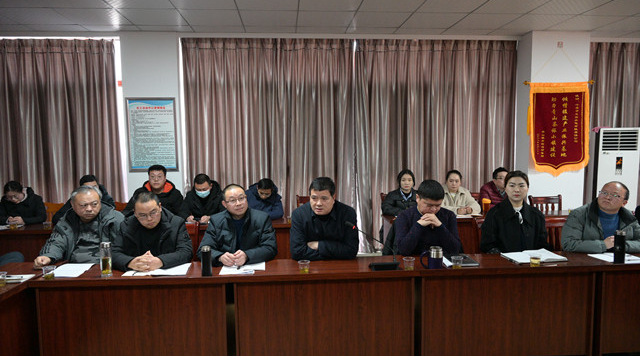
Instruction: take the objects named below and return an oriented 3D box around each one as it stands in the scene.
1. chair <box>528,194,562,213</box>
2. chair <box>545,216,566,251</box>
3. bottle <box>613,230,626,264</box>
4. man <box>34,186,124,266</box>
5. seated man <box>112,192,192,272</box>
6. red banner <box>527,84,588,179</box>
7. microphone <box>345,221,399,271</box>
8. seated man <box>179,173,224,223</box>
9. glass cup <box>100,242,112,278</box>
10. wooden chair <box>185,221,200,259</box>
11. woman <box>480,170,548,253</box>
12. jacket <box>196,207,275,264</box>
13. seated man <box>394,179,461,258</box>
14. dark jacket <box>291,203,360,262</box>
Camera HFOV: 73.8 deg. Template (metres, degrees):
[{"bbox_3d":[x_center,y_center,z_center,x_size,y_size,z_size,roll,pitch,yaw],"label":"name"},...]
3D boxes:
[{"bbox_3d":[2.657,0.685,4.821,0.420,0.920,0.500,-1,5,-5],"label":"chair"},{"bbox_3d":[2.160,0.810,3.549,0.440,0.940,0.480,-1,5,-4],"label":"chair"},{"bbox_3d":[1.988,0.450,2.826,0.072,0.220,0.072,-1,5,-5],"label":"bottle"},{"bbox_3d":[-1.666,0.701,3.065,0.620,1.300,0.720,-2,5,-19],"label":"man"},{"bbox_3d":[-1.169,0.706,3.103,0.560,1.240,0.780,-1,5,-3],"label":"seated man"},{"bbox_3d":[2.938,-0.590,5.282,0.820,1.160,0.050,-1,5,-4],"label":"red banner"},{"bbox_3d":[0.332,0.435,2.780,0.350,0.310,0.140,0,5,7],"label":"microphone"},{"bbox_3d":[-1.233,0.586,4.507,0.540,1.250,0.760,-1,5,-5],"label":"seated man"},{"bbox_3d":[-1.350,0.512,2.692,0.070,0.210,0.070,-1,5,-4],"label":"glass cup"},{"bbox_3d":[-1.180,0.847,3.335,0.430,0.920,0.500,-1,5,-5],"label":"wooden chair"},{"bbox_3d":[1.506,0.619,3.263,0.530,1.330,0.760,-1,5,-1],"label":"woman"},{"bbox_3d":[-0.596,0.536,3.135,0.560,0.640,0.500,-1,5,-8],"label":"jacket"},{"bbox_3d":[0.774,0.652,3.266,0.510,1.280,0.740,-1,5,-8],"label":"seated man"},{"bbox_3d":[0.021,0.468,2.979,0.500,0.570,0.460,-1,5,-4],"label":"dark jacket"}]

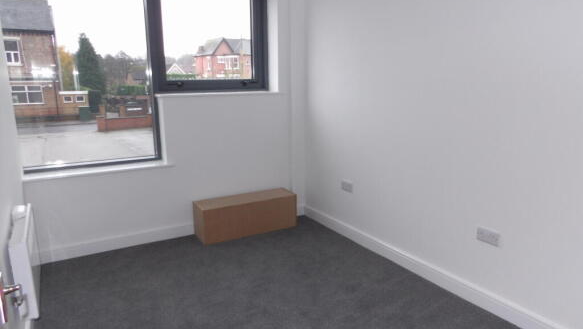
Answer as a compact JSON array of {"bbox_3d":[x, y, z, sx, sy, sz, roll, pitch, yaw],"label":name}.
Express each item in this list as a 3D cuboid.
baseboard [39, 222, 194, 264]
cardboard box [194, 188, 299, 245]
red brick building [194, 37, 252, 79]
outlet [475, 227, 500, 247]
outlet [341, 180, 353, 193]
[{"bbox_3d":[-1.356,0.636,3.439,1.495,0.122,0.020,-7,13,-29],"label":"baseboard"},{"bbox_3d":[-0.416,0.466,3.761,0.908,0.315,0.286,-7,13,-29],"label":"cardboard box"},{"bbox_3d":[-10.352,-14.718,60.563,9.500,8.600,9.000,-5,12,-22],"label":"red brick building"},{"bbox_3d":[1.153,0.421,2.361,0.015,0.086,0.146,-7,13,-29],"label":"outlet"},{"bbox_3d":[0.484,0.194,3.518,0.015,0.086,0.146,-7,13,-29],"label":"outlet"}]

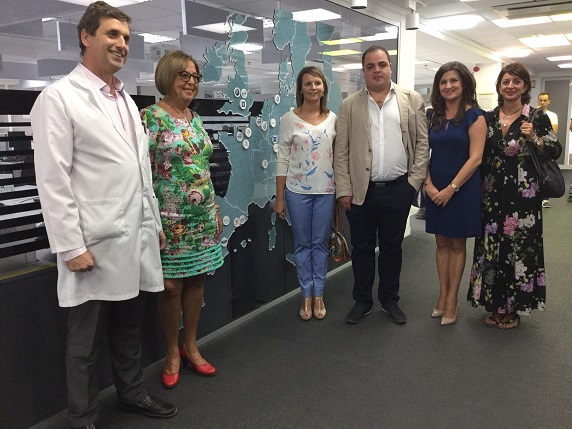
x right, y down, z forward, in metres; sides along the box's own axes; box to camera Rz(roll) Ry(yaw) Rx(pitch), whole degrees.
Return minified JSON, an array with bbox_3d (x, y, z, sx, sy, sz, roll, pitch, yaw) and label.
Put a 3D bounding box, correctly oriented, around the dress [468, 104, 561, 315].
[{"bbox_3d":[1.455,-0.029,3.313,0.540,1.348,0.340,3,11,22],"label":"dress"}]

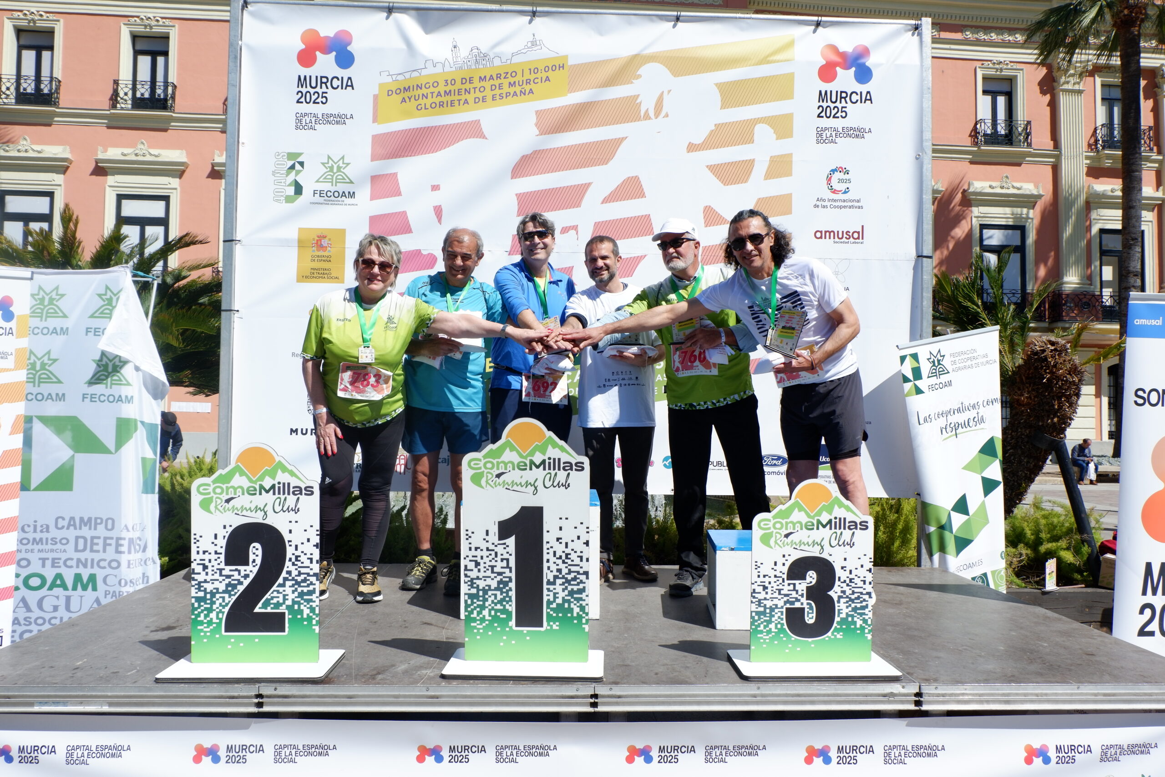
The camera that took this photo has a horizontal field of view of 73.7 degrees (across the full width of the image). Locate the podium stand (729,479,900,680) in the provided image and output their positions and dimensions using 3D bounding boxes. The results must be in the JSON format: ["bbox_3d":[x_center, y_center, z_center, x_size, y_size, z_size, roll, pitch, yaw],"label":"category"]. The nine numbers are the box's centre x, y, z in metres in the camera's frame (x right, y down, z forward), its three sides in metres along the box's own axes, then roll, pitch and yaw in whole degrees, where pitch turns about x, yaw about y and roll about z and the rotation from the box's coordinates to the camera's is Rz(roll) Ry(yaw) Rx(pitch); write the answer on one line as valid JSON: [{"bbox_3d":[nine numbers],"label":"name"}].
[{"bbox_3d":[0.746,0.603,2.544,0.500,0.610,0.270,1,-2,-3],"label":"podium stand"}]

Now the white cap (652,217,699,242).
[{"bbox_3d":[0.432,-0.732,3.580,0.175,0.125,0.250,-2,-3,36],"label":"white cap"}]

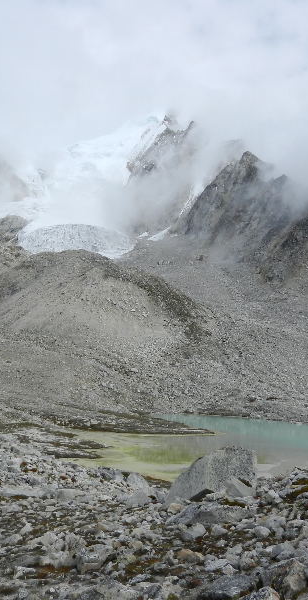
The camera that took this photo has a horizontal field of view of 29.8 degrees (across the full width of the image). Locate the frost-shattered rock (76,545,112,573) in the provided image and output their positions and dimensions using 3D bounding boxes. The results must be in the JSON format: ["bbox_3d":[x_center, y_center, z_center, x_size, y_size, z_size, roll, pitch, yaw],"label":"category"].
[{"bbox_3d":[-0.690,2.997,6.700,0.410,0.250,0.320,0,-1,0],"label":"frost-shattered rock"}]

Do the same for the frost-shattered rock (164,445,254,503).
[{"bbox_3d":[1.254,3.827,12.600,1.900,1.100,1.300,0,-1,0],"label":"frost-shattered rock"}]

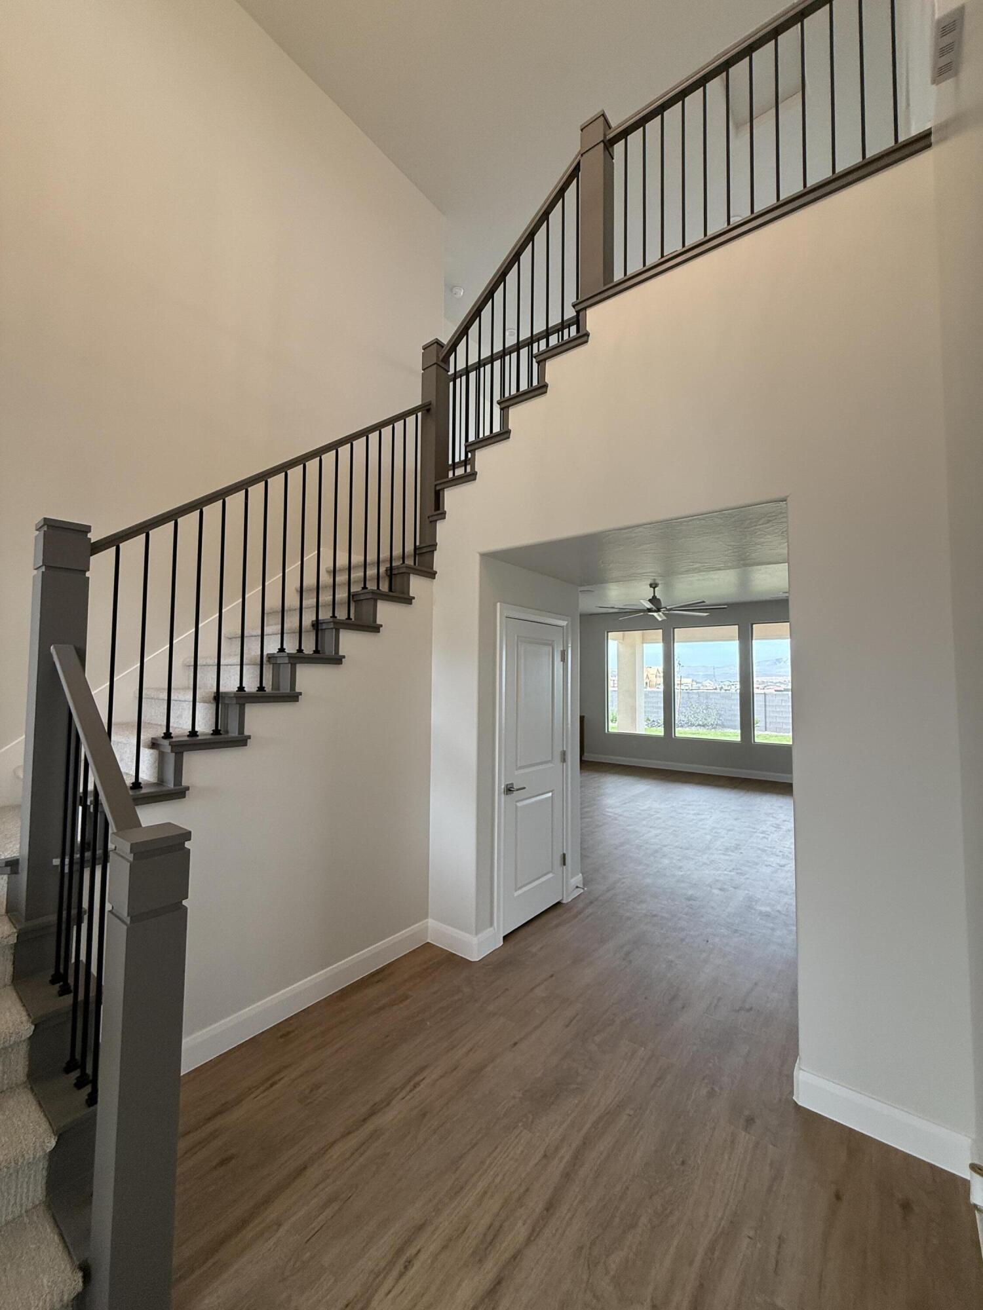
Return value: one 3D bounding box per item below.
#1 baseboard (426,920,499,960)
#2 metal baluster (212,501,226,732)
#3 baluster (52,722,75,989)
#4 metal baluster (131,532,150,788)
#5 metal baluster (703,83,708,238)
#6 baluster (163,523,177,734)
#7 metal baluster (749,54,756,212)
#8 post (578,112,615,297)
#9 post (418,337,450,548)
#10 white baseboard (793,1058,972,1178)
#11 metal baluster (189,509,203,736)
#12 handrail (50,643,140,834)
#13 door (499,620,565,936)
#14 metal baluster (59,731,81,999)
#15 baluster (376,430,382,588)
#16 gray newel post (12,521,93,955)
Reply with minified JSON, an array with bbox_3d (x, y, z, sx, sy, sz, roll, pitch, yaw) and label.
[{"bbox_3d":[-0.186,1.744,3.306,0.385,0.133,0.210,-2,-4,38],"label":"baseboard"},{"bbox_3d":[-1.251,-0.181,2.455,0.031,1.097,0.031,-2,-3,38],"label":"metal baluster"},{"bbox_3d":[-1.471,0.604,1.827,0.031,1.028,0.031,-2,-3,38],"label":"baluster"},{"bbox_3d":[-1.447,0.020,2.196,0.031,1.059,0.031,-2,-3,38],"label":"metal baluster"},{"bbox_3d":[1.038,-2.369,2.574,0.031,0.857,0.031,-2,-3,38],"label":"metal baluster"},{"bbox_3d":[-1.379,-0.113,2.288,0.031,0.943,0.031,-2,-3,38],"label":"baluster"},{"bbox_3d":[1.197,-2.388,2.438,0.015,0.840,0.015,-2,-4,38],"label":"metal baluster"},{"bbox_3d":[0.588,-2.441,2.933,0.140,1.000,0.140,-2,-4,38],"label":"post"},{"bbox_3d":[-0.387,-1.426,3.641,0.140,1.410,0.140,-2,-4,38],"label":"post"},{"bbox_3d":[1.400,1.686,1.934,0.515,0.133,0.026,-2,-4,38],"label":"white baseboard"},{"bbox_3d":[-1.316,-0.147,2.371,0.031,1.019,0.031,-2,-3,38],"label":"metal baluster"},{"bbox_3d":[-1.269,0.265,1.685,1.000,0.046,0.063,42,22,32],"label":"handrail"},{"bbox_3d":[0.303,0.793,3.729,0.040,2.045,0.735,-2,-4,38],"label":"door"},{"bbox_3d":[-1.401,0.633,1.772,0.031,0.966,0.031,-2,-3,38],"label":"metal baluster"},{"bbox_3d":[-0.680,-0.876,3.214,0.031,0.995,0.031,-2,-3,38],"label":"baluster"},{"bbox_3d":[-1.630,0.245,1.969,0.140,1.465,0.140,-2,-4,38],"label":"gray newel post"}]

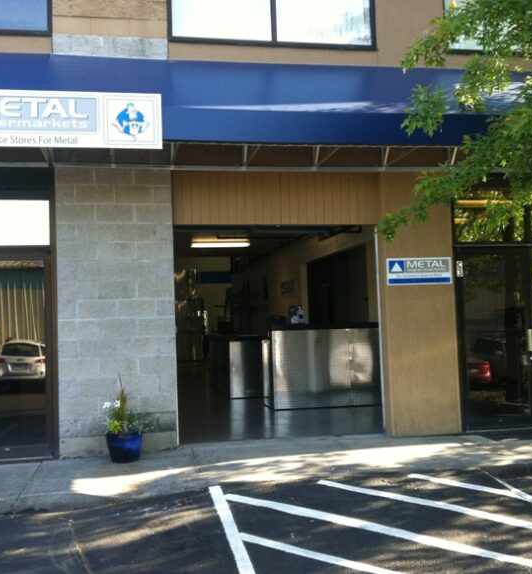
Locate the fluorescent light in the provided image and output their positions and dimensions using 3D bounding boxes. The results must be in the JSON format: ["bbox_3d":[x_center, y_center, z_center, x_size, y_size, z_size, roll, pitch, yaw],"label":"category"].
[{"bbox_3d":[-0.939,-0.919,16.230,1.230,0.130,0.260,-1,-3,-12],"label":"fluorescent light"}]

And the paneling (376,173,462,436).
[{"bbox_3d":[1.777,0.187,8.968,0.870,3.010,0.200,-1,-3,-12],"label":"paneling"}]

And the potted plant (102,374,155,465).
[{"bbox_3d":[-1.375,1.276,7.717,0.510,0.880,0.450,-1,-3,-12],"label":"potted plant"}]

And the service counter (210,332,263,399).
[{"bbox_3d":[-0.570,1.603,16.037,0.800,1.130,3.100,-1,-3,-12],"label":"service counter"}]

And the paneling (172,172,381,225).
[{"bbox_3d":[0.133,-1.004,8.744,2.360,0.650,0.100,-1,-3,-12],"label":"paneling"}]

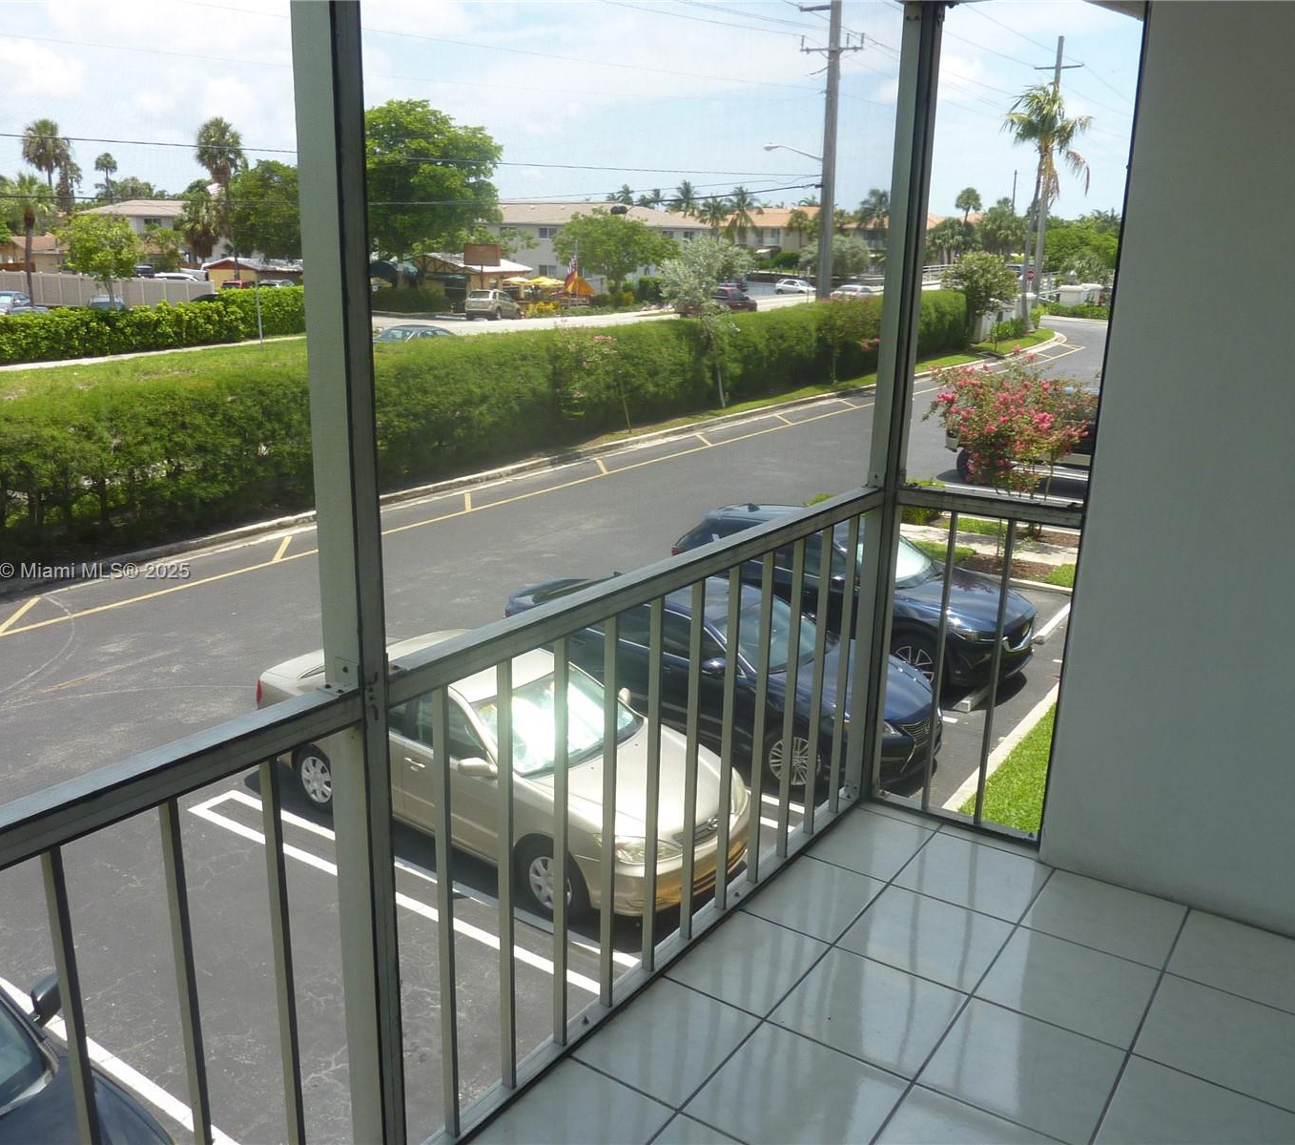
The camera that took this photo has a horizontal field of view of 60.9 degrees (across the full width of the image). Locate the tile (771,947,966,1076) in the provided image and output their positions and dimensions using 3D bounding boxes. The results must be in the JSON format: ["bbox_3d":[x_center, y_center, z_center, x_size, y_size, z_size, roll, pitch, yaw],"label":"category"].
[{"bbox_3d":[0.473,0.930,2.345,0.319,0.010,0.319,12,18,33],"label":"tile"}]

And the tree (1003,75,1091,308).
[{"bbox_3d":[22.438,-20.414,62.195,4.900,13.430,4.900,6,16,18],"label":"tree"}]

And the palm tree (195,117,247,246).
[{"bbox_3d":[-32.209,-27.523,83.285,3.800,12.760,3.800,-4,17,-20],"label":"palm tree"}]

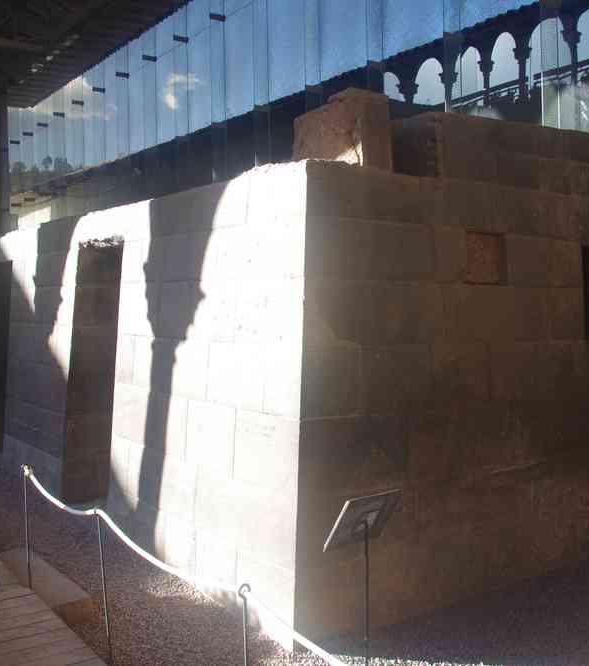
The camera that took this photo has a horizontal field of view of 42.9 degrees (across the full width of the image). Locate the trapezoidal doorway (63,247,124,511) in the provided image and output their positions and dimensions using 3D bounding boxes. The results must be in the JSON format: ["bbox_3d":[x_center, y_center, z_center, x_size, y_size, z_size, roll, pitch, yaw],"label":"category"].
[{"bbox_3d":[-1.462,0.377,6.221,0.500,2.234,0.997,-2,3,-36],"label":"trapezoidal doorway"}]

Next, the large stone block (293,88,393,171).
[{"bbox_3d":[0.268,-1.122,4.377,0.214,0.441,0.630,-2,3,-36],"label":"large stone block"}]

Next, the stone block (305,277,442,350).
[{"bbox_3d":[0.312,-0.108,4.323,1.011,0.377,0.500,-2,3,-36],"label":"stone block"}]

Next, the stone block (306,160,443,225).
[{"bbox_3d":[0.316,-0.765,4.354,1.024,0.288,0.534,-2,3,-36],"label":"stone block"}]

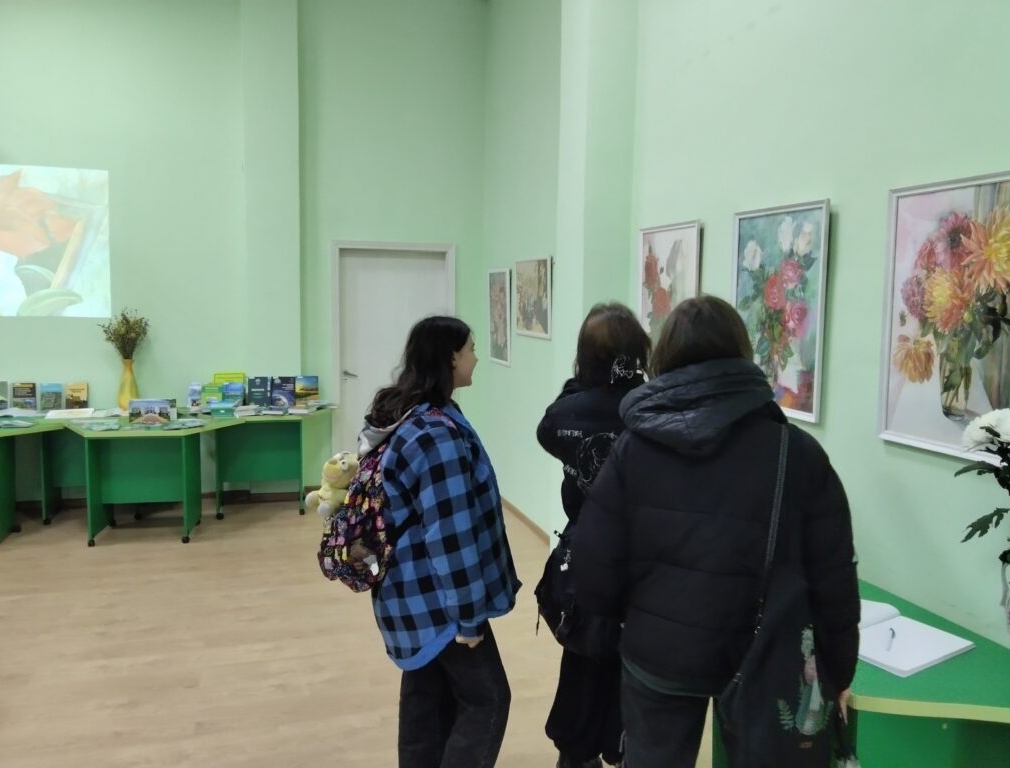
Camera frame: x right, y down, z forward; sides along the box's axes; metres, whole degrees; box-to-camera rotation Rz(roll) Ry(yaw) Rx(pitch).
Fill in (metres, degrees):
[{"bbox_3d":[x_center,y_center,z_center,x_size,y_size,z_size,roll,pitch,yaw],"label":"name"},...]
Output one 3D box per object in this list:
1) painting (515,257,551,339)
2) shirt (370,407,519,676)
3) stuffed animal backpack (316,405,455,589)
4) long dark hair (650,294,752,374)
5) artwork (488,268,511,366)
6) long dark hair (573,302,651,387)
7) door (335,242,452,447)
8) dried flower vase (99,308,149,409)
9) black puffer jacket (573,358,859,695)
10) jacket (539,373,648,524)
[{"bbox_3d":[0.178,-0.587,5.250,0.040,0.520,0.670,-3,7,-16],"label":"painting"},{"bbox_3d":[-0.176,0.423,2.350,0.370,0.730,0.500,-3,7,-35],"label":"shirt"},{"bbox_3d":[-0.385,0.338,2.220,0.250,0.480,0.310,-3,7,-35],"label":"stuffed animal backpack"},{"bbox_3d":[0.424,-0.086,1.660,0.220,0.220,0.220,3,6,15],"label":"long dark hair"},{"bbox_3d":[-0.058,-0.529,6.052,0.040,0.735,0.560,-3,7,-16],"label":"artwork"},{"bbox_3d":[0.348,-0.124,2.470,0.245,0.280,0.240,3,6,18],"label":"long dark hair"},{"bbox_3d":[-0.924,-0.128,6.459,0.985,2.080,0.100,-1,6,-16],"label":"door"},{"bbox_3d":[-2.830,-0.168,5.720,0.320,0.750,0.320,-1,6,-16],"label":"dried flower vase"},{"bbox_3d":[0.452,0.283,1.650,0.580,0.680,0.370,3,6,18],"label":"black puffer jacket"},{"bbox_3d":[0.356,0.172,2.480,0.490,0.540,0.370,3,7,20],"label":"jacket"}]

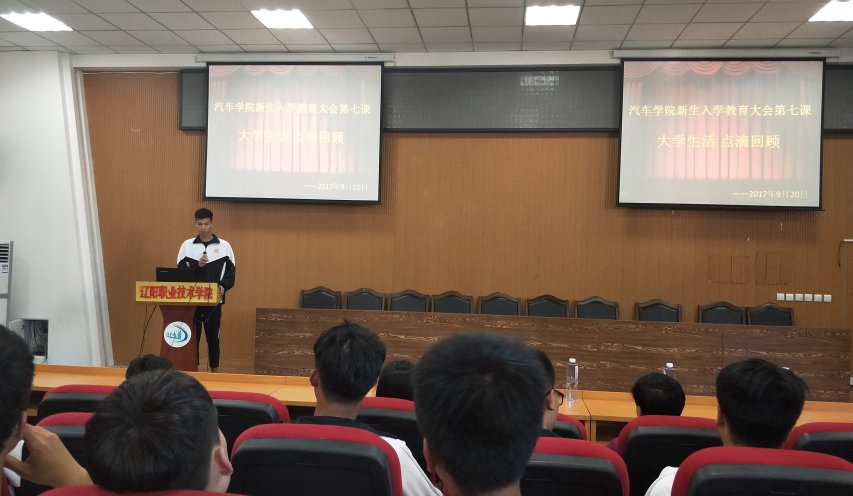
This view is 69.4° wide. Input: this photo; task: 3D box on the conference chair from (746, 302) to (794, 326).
[{"bbox_3d":[3.845,1.138,6.709,0.520,1.010,0.580,2,0,7],"label":"conference chair"}]

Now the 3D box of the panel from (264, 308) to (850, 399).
[{"bbox_3d":[1.158,1.125,6.503,5.985,0.760,0.400,1,-1,6],"label":"panel"}]

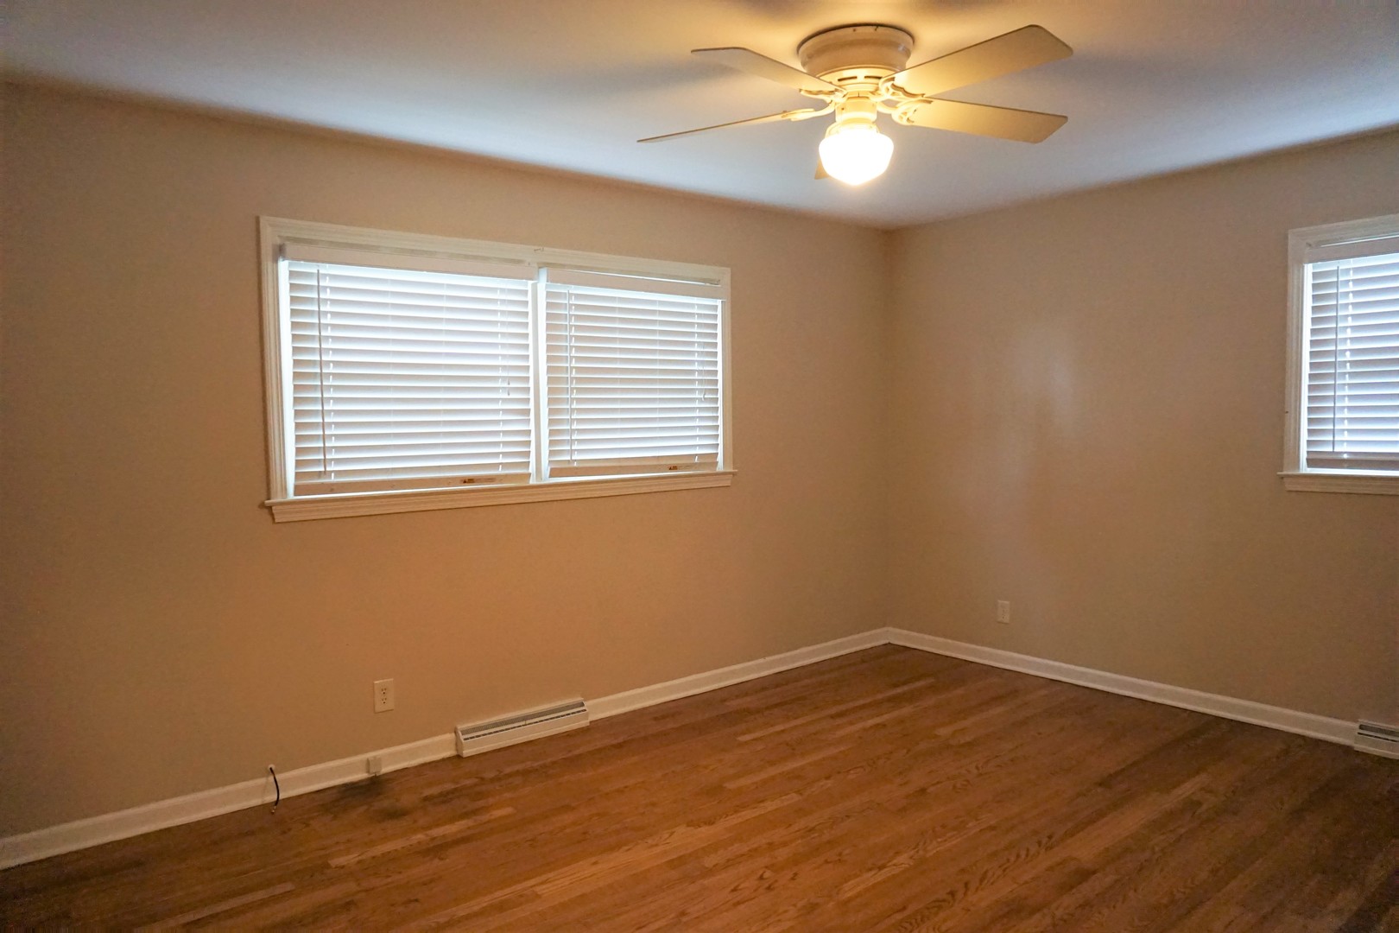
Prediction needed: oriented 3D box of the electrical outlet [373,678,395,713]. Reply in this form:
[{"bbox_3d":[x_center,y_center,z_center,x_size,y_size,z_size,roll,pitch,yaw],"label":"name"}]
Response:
[{"bbox_3d":[-1.236,0.898,3.650,0.074,0.123,0.009,-3,4,-39],"label":"electrical outlet"}]

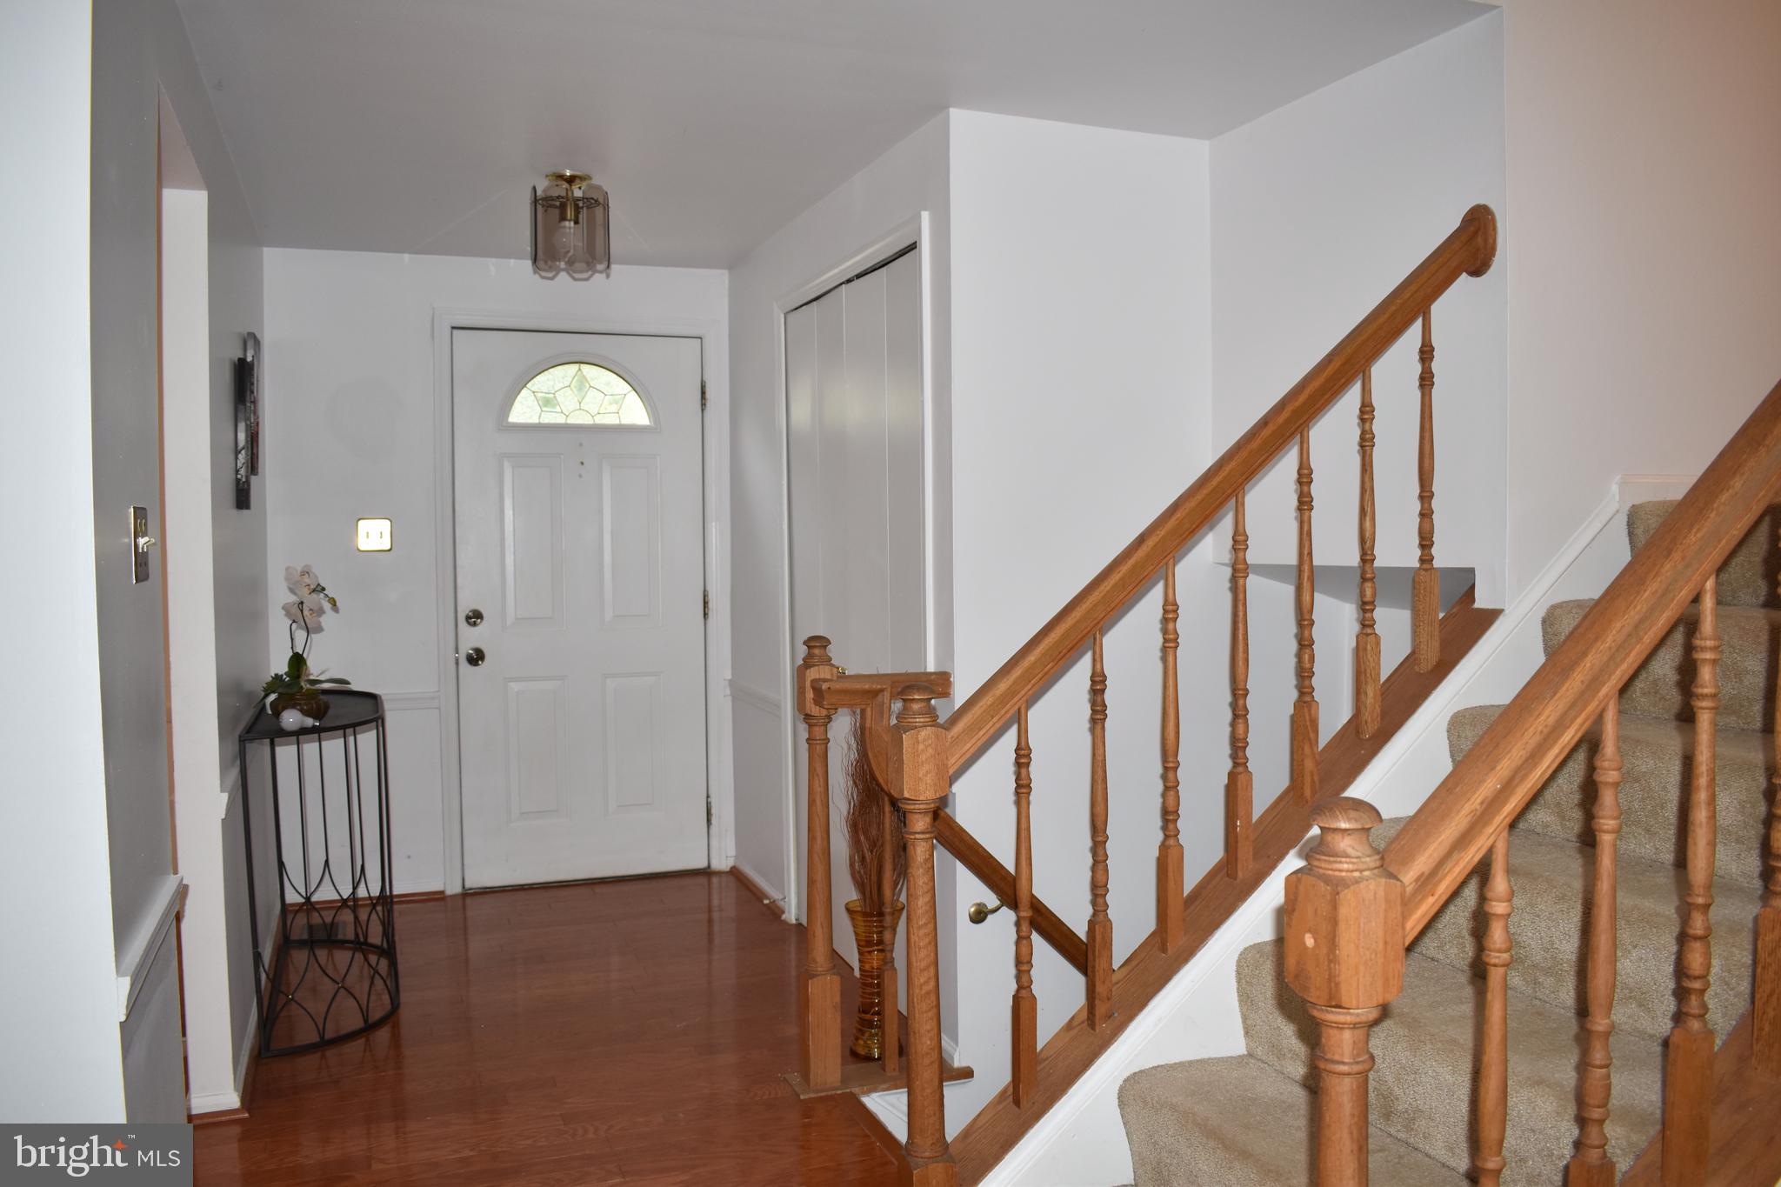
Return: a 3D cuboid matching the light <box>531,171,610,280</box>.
[{"bbox_3d":[-0.882,-1.010,3.676,0.220,0.285,0.220,-1,3,-21],"label":"light"}]

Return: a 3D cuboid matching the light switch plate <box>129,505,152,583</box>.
[{"bbox_3d":[-1.124,-0.073,2.005,0.012,0.116,0.120,-1,3,-21],"label":"light switch plate"}]

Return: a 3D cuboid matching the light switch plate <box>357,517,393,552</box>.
[{"bbox_3d":[-1.783,-0.203,4.620,0.118,0.117,0.010,-1,3,-21],"label":"light switch plate"}]

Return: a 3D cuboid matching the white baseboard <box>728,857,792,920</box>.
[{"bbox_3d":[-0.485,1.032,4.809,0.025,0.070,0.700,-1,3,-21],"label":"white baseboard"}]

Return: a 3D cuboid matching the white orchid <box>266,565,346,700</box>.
[{"bbox_3d":[-1.549,0.106,3.536,0.210,0.370,0.200,-1,3,-21],"label":"white orchid"}]

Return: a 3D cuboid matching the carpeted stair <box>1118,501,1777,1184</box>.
[{"bbox_3d":[0.944,0.515,1.946,1.450,1.330,0.890,-1,3,-21],"label":"carpeted stair"}]

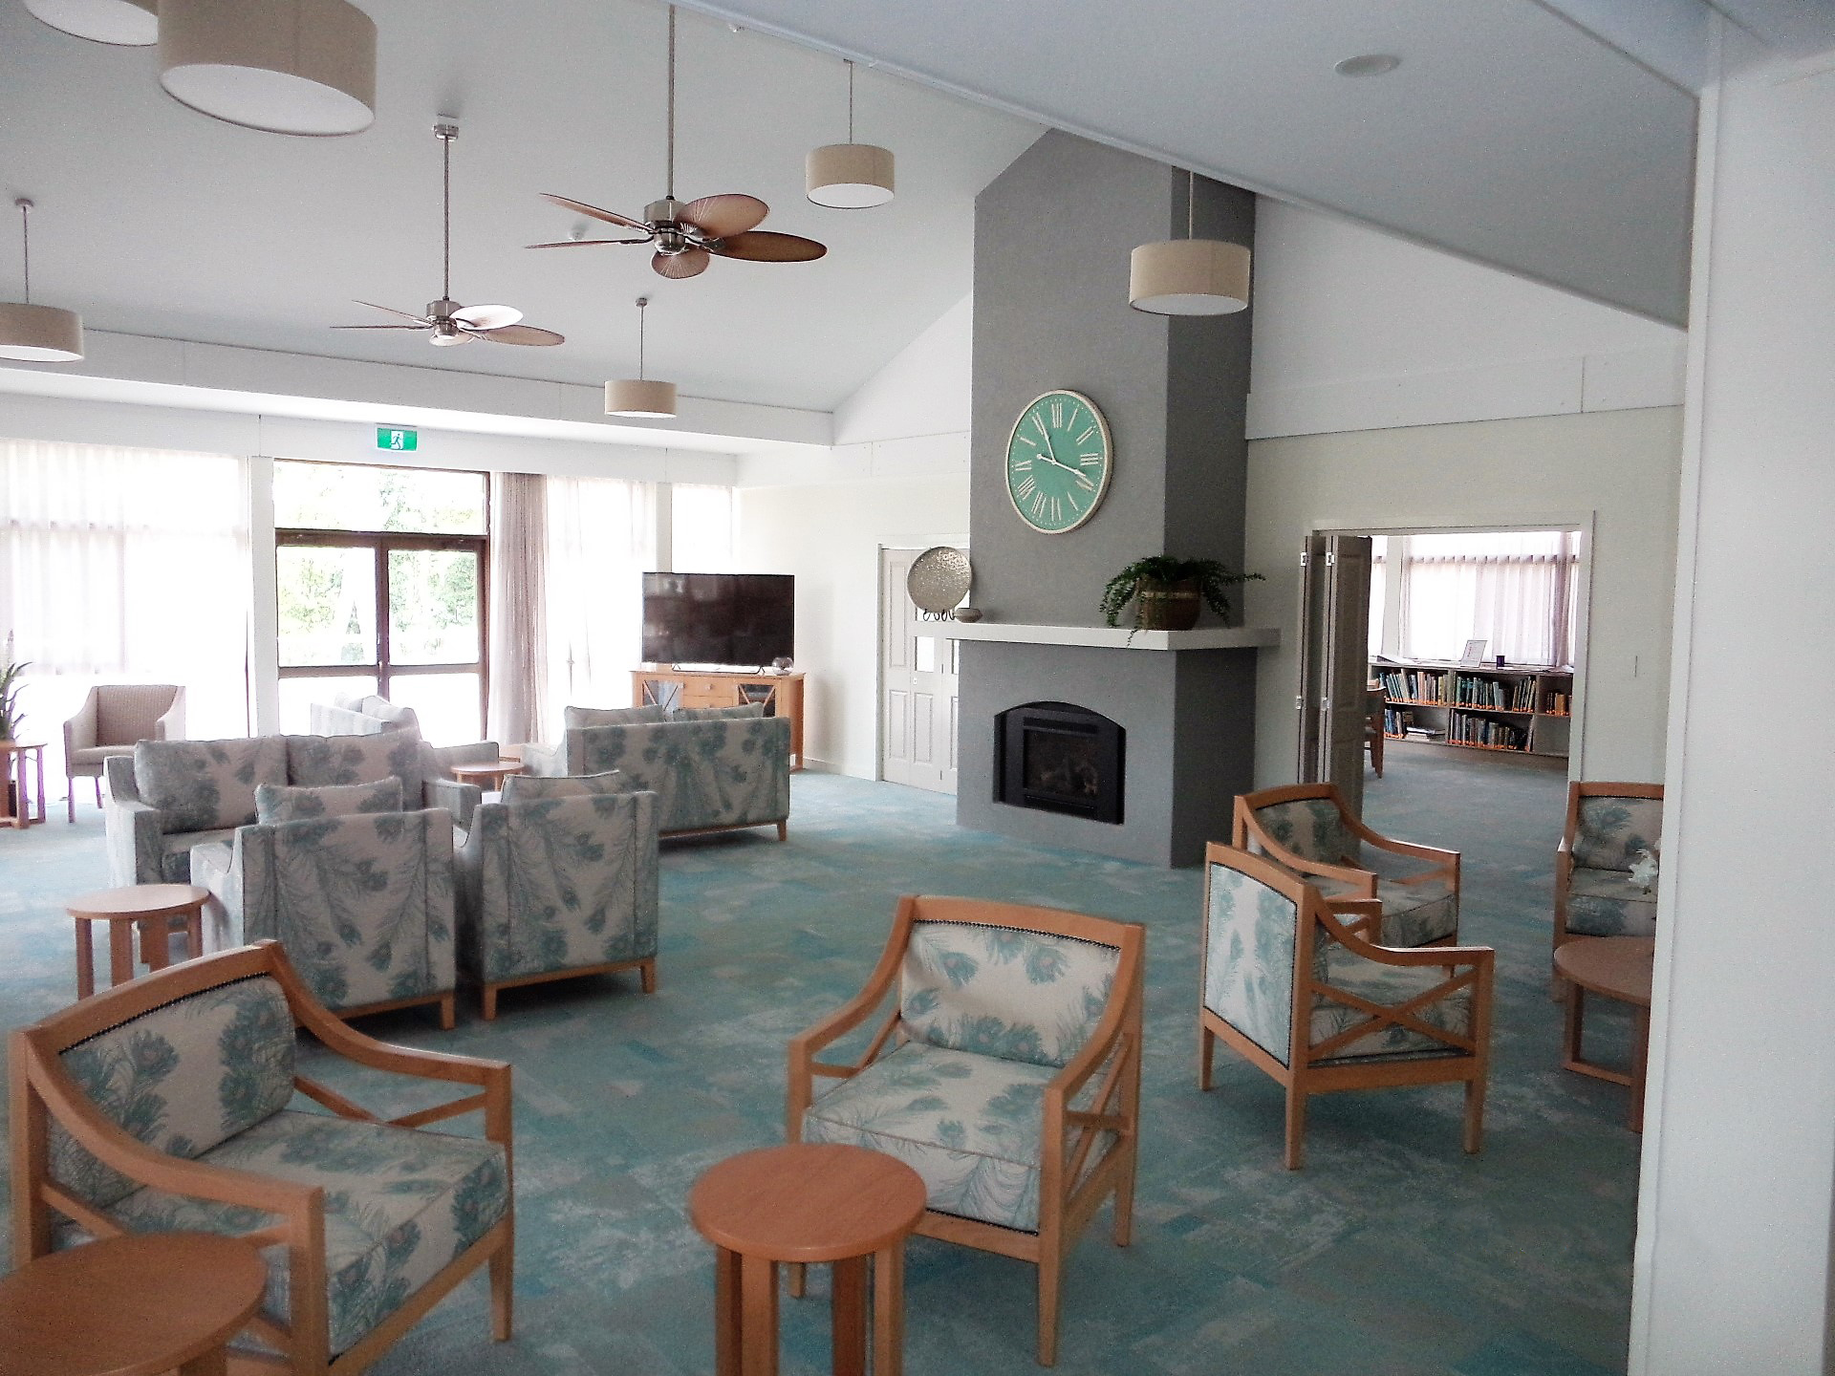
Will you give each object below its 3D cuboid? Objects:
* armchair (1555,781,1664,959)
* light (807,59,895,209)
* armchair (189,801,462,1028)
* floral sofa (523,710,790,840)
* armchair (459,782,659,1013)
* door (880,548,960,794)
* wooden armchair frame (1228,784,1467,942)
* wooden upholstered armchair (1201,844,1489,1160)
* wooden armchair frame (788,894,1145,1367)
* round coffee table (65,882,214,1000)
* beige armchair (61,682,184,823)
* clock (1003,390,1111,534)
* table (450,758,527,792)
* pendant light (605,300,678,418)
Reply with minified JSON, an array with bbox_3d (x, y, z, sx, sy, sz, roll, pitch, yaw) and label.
[{"bbox_3d":[3.140,0.898,5.915,0.701,0.868,0.653,3,5,28],"label":"armchair"},{"bbox_3d":[-0.381,-3.177,7.826,0.501,0.768,0.501,1,5,0],"label":"light"},{"bbox_3d":[-2.318,0.883,5.371,0.742,0.861,0.793,-3,6,-39],"label":"armchair"},{"bbox_3d":[-1.693,0.598,9.000,1.518,0.865,0.802,-3,6,-35],"label":"floral sofa"},{"bbox_3d":[-1.546,0.807,5.761,0.730,0.870,0.800,-2,5,-31],"label":"armchair"},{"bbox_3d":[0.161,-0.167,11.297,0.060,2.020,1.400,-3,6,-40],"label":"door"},{"bbox_3d":[1.788,0.895,5.763,0.701,0.868,0.653,-3,6,-40],"label":"wooden armchair frame"},{"bbox_3d":[1.338,0.968,4.399,0.660,0.835,0.665,0,4,-13],"label":"wooden upholstered armchair"},{"bbox_3d":[0.136,1.026,3.406,0.665,0.835,0.660,3,5,25],"label":"wooden armchair frame"},{"bbox_3d":[-2.749,1.017,4.887,0.450,0.550,0.450,1,4,0],"label":"round coffee table"},{"bbox_3d":[-5.538,0.456,9.678,0.640,0.860,0.660,0,5,-15],"label":"beige armchair"},{"bbox_3d":[0.921,-1.476,8.994,0.060,0.921,0.914,-4,6,-42],"label":"clock"},{"bbox_3d":[-2.592,0.755,8.353,0.450,0.550,0.450,1,4,0],"label":"table"},{"bbox_3d":[-1.919,-2.331,9.645,0.501,0.771,0.501,1,5,0],"label":"pendant light"}]

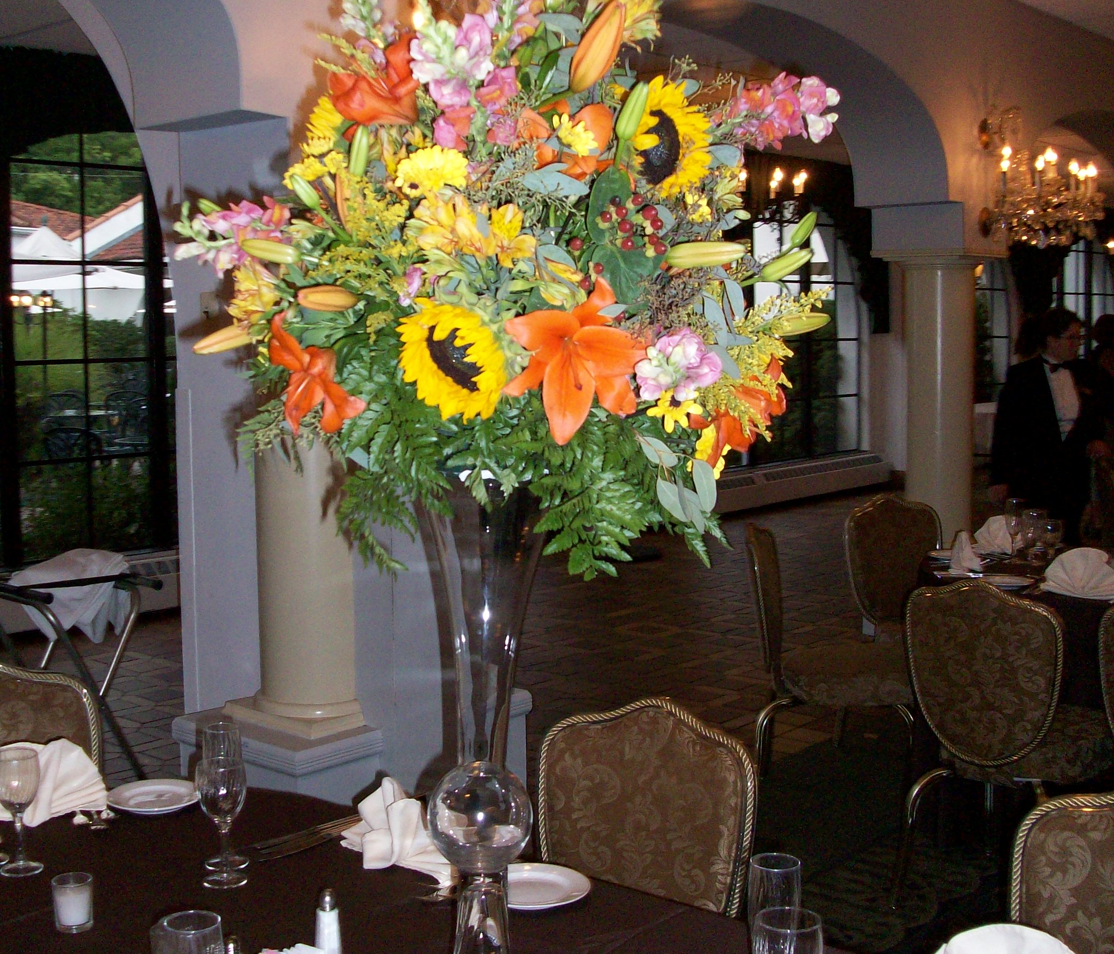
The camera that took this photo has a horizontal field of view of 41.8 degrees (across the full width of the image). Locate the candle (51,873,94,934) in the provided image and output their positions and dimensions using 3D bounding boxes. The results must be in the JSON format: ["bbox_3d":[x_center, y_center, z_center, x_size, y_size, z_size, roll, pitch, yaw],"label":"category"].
[{"bbox_3d":[-0.691,0.610,2.085,0.057,0.068,0.057,0,6,0],"label":"candle"}]

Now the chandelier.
[{"bbox_3d":[2.031,-1.254,6.100,0.460,0.560,0.460,5,8,41],"label":"chandelier"}]

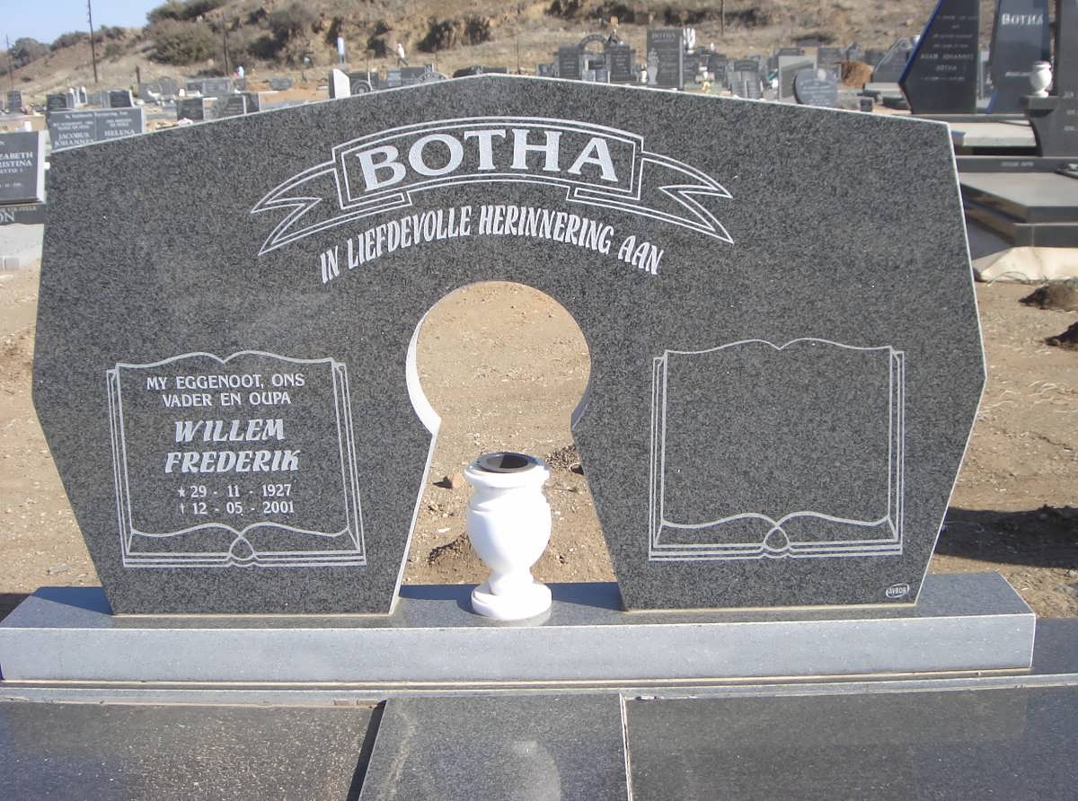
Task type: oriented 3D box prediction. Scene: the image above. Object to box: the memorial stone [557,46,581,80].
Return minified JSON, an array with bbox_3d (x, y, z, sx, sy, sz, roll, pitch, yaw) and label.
[{"bbox_3d":[0.782,-8.603,31.000,0.572,0.953,0.120,-1,15,1],"label":"memorial stone"}]

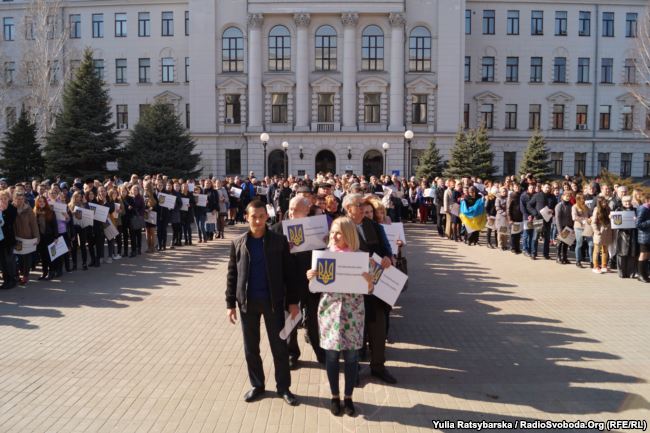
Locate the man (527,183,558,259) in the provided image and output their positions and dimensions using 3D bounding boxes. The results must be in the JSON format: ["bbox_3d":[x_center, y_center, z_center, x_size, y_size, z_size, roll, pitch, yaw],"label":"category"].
[{"bbox_3d":[5.266,0.107,11.720,0.660,1.800,0.420,0,5,-6],"label":"man"}]

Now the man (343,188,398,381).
[{"bbox_3d":[0.417,0.672,4.673,0.560,1.798,0.460,-2,5,-27],"label":"man"}]

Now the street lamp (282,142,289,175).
[{"bbox_3d":[-2.641,-2.875,32.675,0.420,4.269,0.420,0,5,0],"label":"street lamp"}]

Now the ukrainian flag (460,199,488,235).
[{"bbox_3d":[4.212,0.000,13.914,0.783,1.028,0.300,2,5,20],"label":"ukrainian flag"}]

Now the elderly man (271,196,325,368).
[{"bbox_3d":[-0.266,0.669,4.995,0.560,1.748,0.420,0,5,3],"label":"elderly man"}]

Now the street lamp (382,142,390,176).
[{"bbox_3d":[4.075,-2.831,32.673,0.420,4.222,0.420,0,5,0],"label":"street lamp"}]

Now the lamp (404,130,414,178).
[{"bbox_3d":[4.155,-2.132,24.173,0.420,4.220,0.420,0,5,0],"label":"lamp"}]

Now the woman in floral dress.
[{"bbox_3d":[0.134,0.815,3.982,0.540,1.624,0.460,0,5,0],"label":"woman in floral dress"}]

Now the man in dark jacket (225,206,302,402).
[{"bbox_3d":[-0.533,0.729,4.239,0.620,1.750,0.380,0,5,-3],"label":"man in dark jacket"}]

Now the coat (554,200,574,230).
[{"bbox_3d":[5.539,-0.023,11.246,0.450,0.715,0.300,2,5,18],"label":"coat"}]

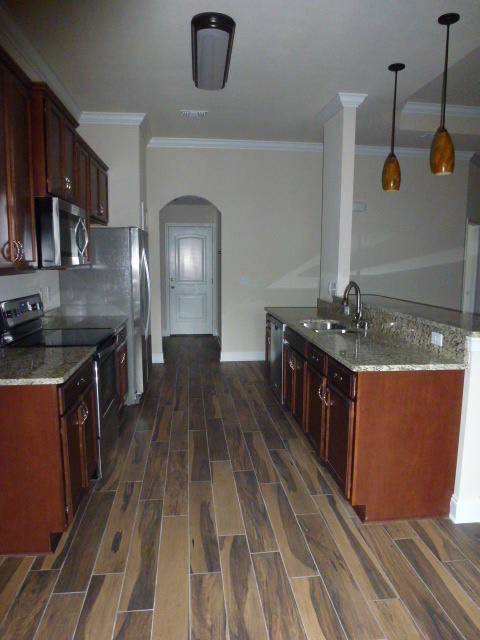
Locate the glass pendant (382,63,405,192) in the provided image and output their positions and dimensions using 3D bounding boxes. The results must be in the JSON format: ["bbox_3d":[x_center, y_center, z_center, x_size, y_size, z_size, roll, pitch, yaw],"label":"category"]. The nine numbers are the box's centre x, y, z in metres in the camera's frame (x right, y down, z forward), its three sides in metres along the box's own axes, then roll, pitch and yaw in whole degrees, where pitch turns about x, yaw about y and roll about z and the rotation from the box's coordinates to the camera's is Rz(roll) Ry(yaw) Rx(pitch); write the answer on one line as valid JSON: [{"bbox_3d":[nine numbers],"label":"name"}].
[{"bbox_3d":[1.275,-1.586,3.683,0.145,1.000,0.145,-1,8,-7],"label":"glass pendant"}]

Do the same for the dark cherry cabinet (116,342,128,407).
[{"bbox_3d":[-1.390,0.498,4.051,0.620,0.860,0.690,-1,8,-7],"label":"dark cherry cabinet"}]

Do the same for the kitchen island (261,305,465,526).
[{"bbox_3d":[0.762,0.524,3.825,0.627,0.874,2.816,-1,8,-7],"label":"kitchen island"}]

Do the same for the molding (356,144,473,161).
[{"bbox_3d":[2.521,-2.388,6.341,1.801,0.114,0.100,-1,8,-7],"label":"molding"}]

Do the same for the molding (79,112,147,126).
[{"bbox_3d":[-1.407,-2.216,4.891,0.756,0.109,0.095,-1,8,-7],"label":"molding"}]

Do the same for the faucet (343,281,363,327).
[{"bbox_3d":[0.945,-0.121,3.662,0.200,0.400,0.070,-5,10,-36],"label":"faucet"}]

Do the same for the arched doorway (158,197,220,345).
[{"bbox_3d":[-0.692,-0.555,6.313,0.858,2.344,0.179,-1,8,-7],"label":"arched doorway"}]

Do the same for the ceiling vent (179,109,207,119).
[{"bbox_3d":[-0.513,-2.268,4.917,0.308,0.025,0.298,-1,8,-7],"label":"ceiling vent"}]

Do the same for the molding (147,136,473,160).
[{"bbox_3d":[1.087,-2.391,6.172,4.600,0.120,0.100,-1,8,-7],"label":"molding"}]

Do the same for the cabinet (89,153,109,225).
[{"bbox_3d":[-1.625,-1.341,4.614,0.350,0.650,0.910,-1,8,-7],"label":"cabinet"}]

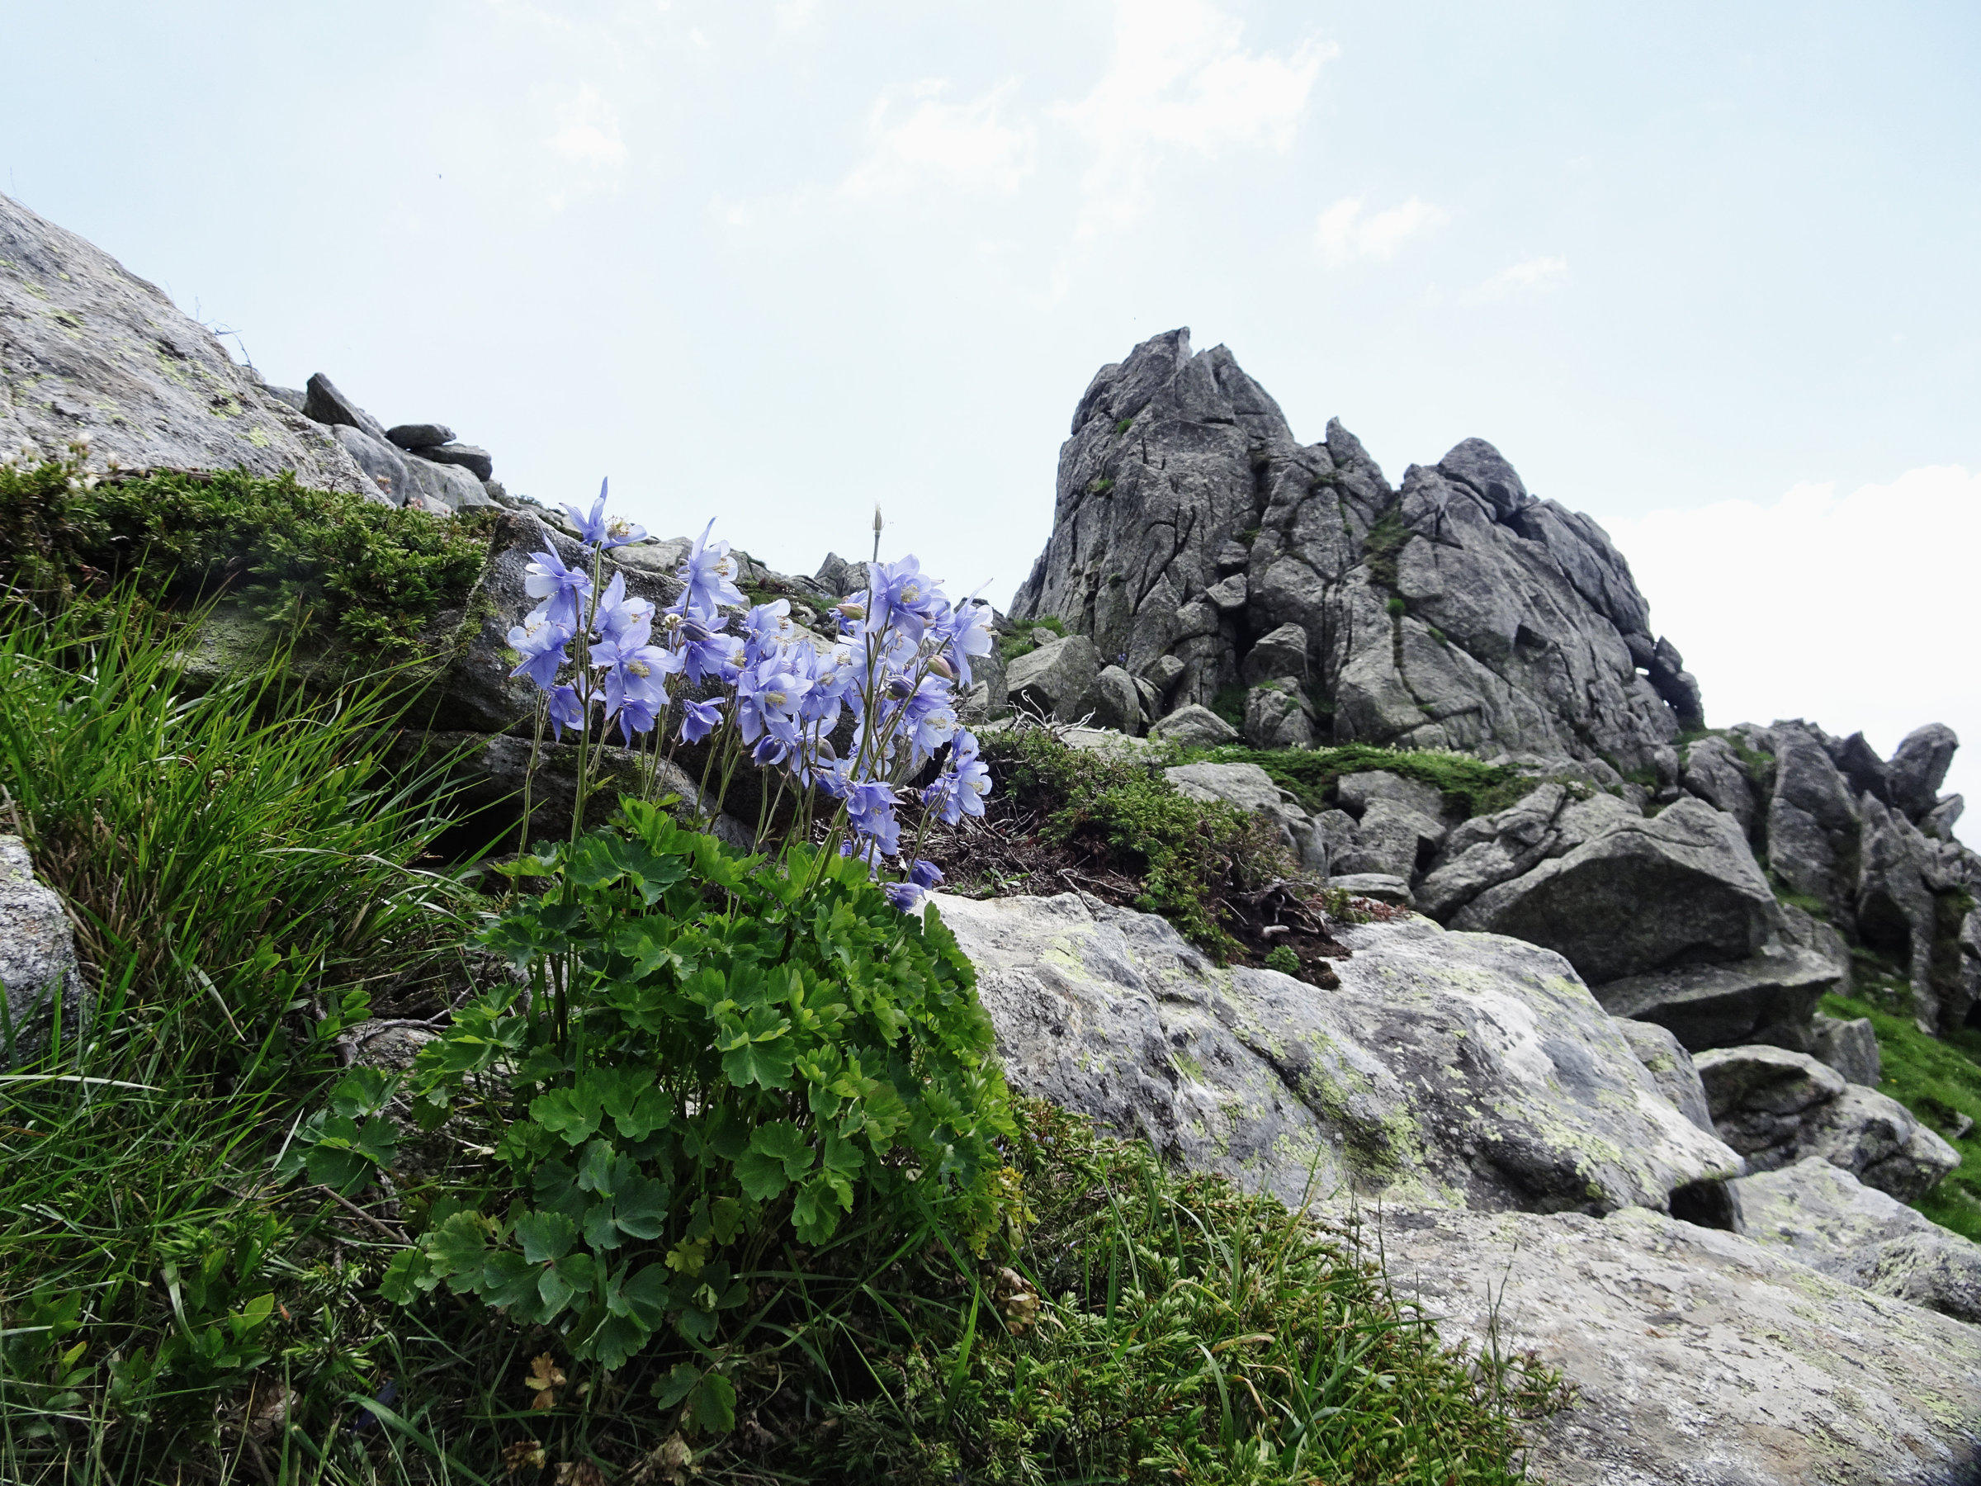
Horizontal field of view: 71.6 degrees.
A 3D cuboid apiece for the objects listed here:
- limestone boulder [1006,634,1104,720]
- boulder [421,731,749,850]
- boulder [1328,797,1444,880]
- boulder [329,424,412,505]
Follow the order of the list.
[{"bbox_3d":[0.439,-0.450,9.500,0.674,0.610,0.607,0,-4,3],"label":"limestone boulder"},{"bbox_3d":[-0.443,0.052,1.500,0.374,0.130,0.243,1,-4,-16],"label":"boulder"},{"bbox_3d":[1.875,0.450,6.500,0.549,0.395,0.467,-1,-4,16],"label":"boulder"},{"bbox_3d":[-1.895,-0.849,4.200,0.268,0.246,0.268,2,-4,-25],"label":"boulder"}]

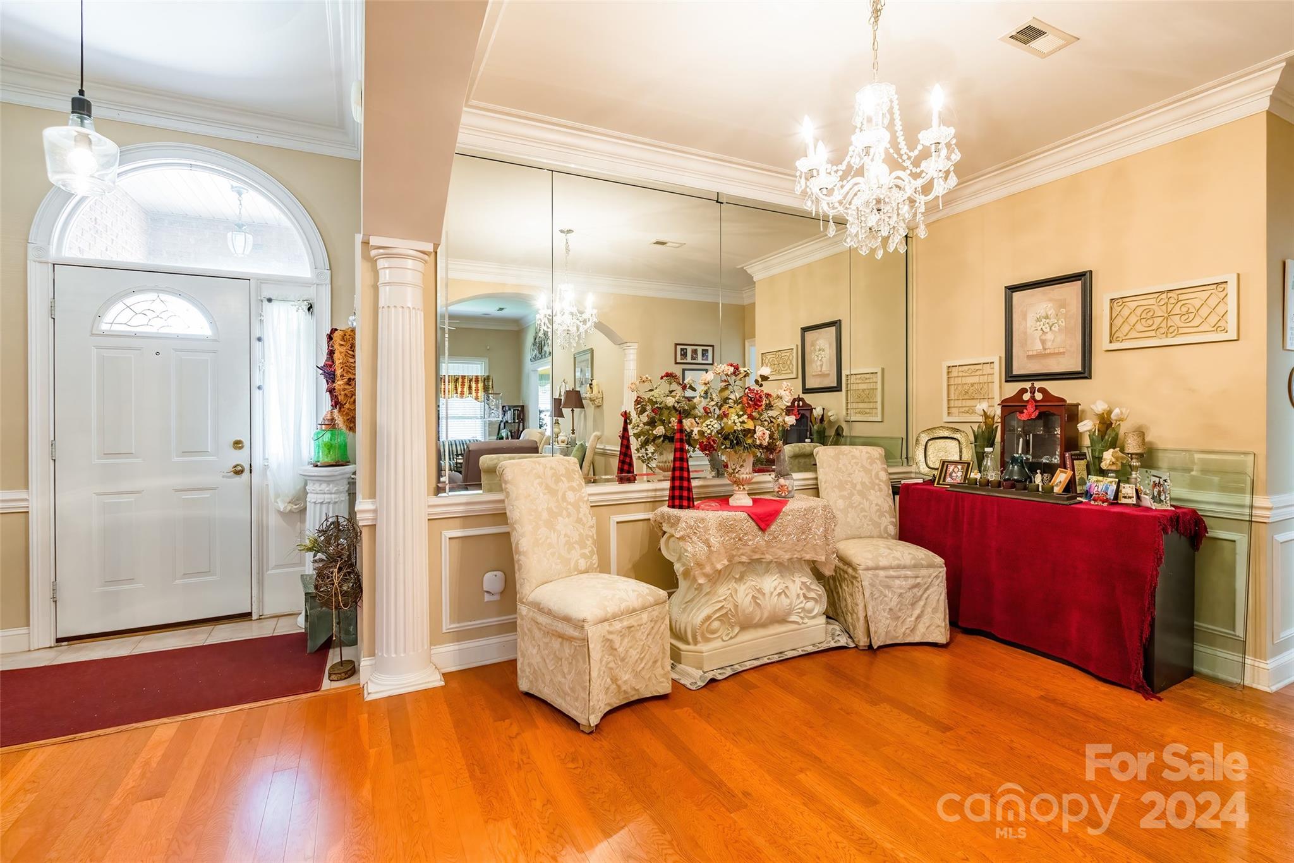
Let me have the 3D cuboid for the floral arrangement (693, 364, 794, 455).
[{"bbox_3d":[0.529,-0.119,3.150,0.530,0.520,0.470,-1,1,-26],"label":"floral arrangement"}]

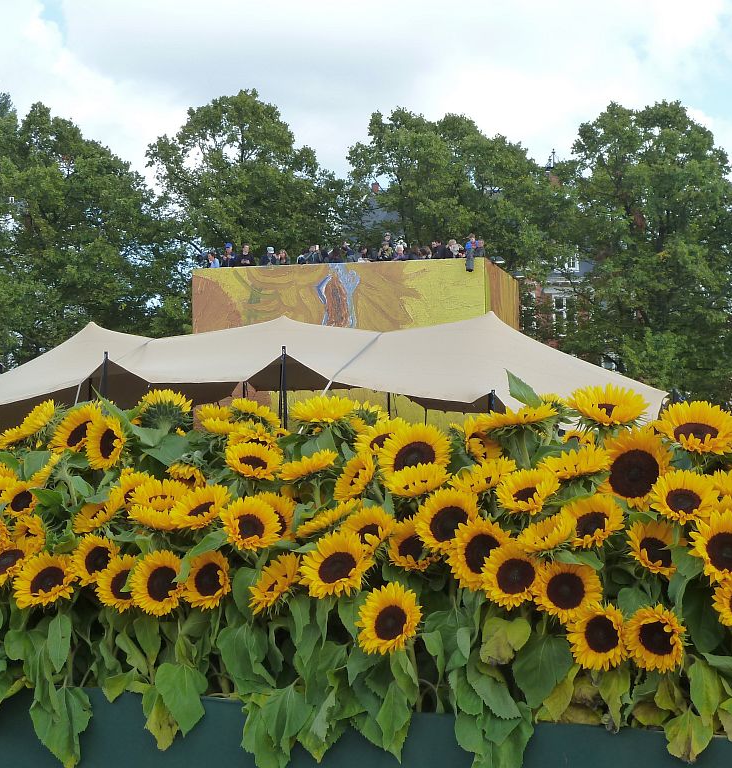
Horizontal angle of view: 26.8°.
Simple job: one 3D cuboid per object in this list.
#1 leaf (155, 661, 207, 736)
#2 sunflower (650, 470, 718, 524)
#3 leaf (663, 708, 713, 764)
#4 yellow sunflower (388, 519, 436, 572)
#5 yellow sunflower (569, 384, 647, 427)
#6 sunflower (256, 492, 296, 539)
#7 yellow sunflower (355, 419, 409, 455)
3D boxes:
[{"bbox_3d":[-0.392,0.667,3.250,0.110,0.155,0.035,-1,-2,6],"label":"leaf"},{"bbox_3d":[0.631,0.227,3.050,0.138,0.138,0.060,0,-41,6],"label":"sunflower"},{"bbox_3d":[0.591,0.644,2.820,0.090,0.105,0.030,-1,-13,17],"label":"leaf"},{"bbox_3d":[0.101,0.343,3.270,0.112,0.112,0.050,0,-28,10],"label":"yellow sunflower"},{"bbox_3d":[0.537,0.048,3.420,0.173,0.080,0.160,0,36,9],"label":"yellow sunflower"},{"bbox_3d":[-0.219,0.310,3.600,0.135,0.135,0.055,-1,-24,12],"label":"sunflower"},{"bbox_3d":[0.043,0.128,3.600,0.140,0.140,0.060,-1,-43,19],"label":"yellow sunflower"}]

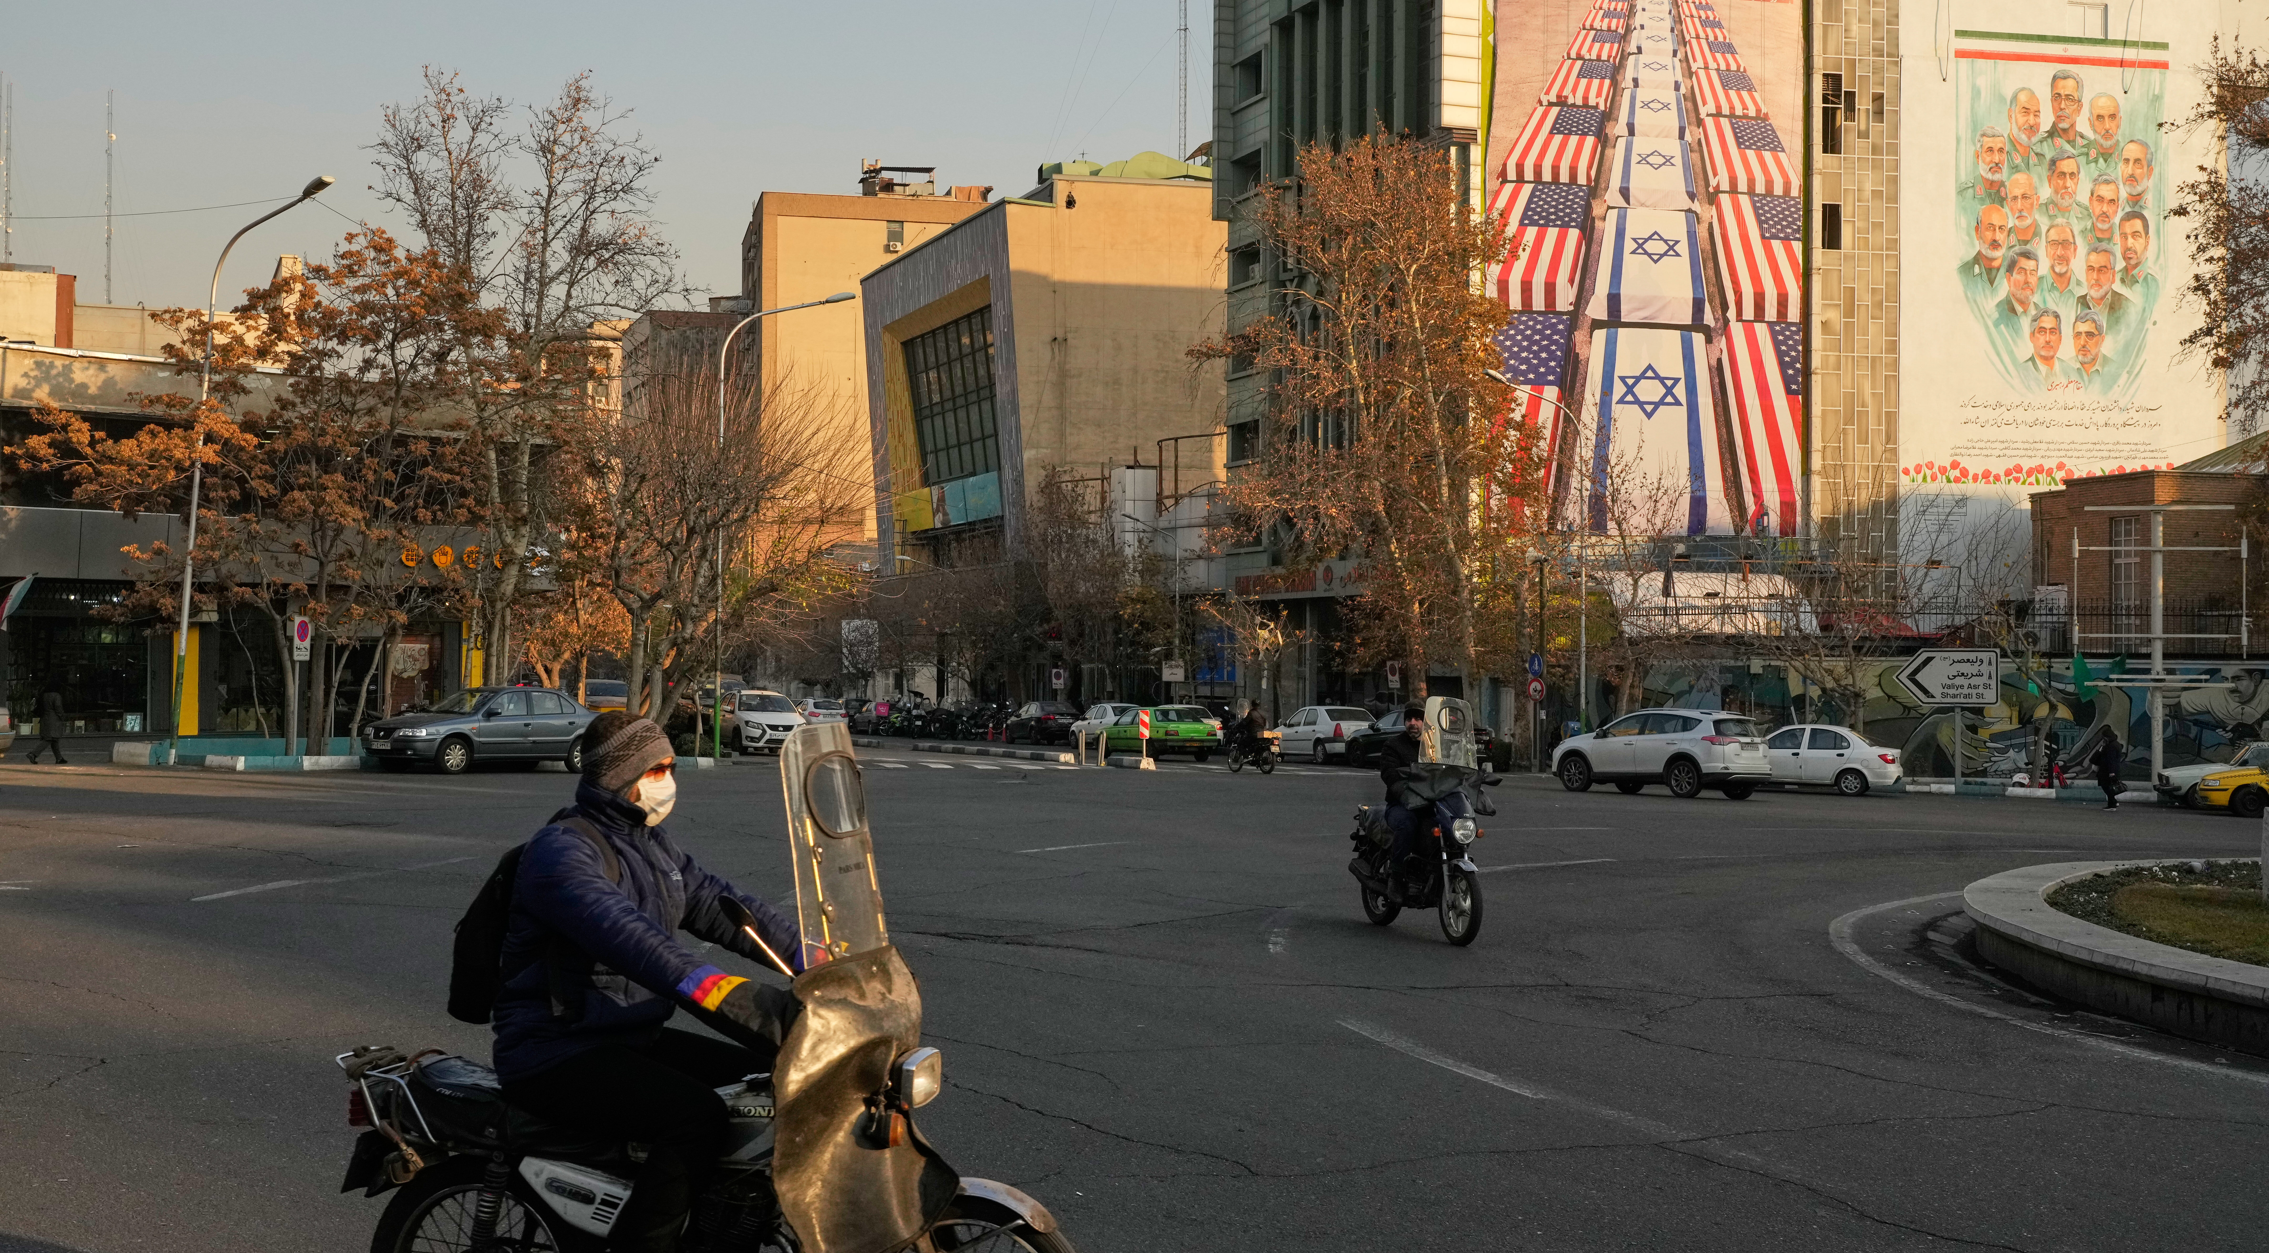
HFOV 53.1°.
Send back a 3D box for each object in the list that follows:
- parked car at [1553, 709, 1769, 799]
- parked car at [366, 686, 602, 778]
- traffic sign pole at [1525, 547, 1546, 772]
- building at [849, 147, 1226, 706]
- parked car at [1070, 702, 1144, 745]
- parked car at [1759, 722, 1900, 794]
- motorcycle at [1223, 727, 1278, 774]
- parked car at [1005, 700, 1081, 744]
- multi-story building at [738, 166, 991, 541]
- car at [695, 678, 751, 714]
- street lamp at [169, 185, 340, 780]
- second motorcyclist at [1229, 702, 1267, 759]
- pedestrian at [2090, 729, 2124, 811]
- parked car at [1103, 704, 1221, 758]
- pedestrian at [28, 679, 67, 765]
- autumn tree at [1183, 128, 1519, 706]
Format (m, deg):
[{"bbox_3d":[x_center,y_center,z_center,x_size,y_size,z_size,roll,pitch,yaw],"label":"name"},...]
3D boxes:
[{"bbox_3d":[10.450,2.530,45.300,1.845,1.690,4.600,2,-2,-40],"label":"parked car"},{"bbox_3d":[-11.540,1.860,40.800,1.730,1.460,4.500,0,-1,36],"label":"parked car"},{"bbox_3d":[9.780,0.800,55.200,0.500,5.450,0.420,0,-2,17],"label":"traffic sign pole"},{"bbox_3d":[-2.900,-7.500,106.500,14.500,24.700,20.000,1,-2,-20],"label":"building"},{"bbox_3d":[-0.620,3.090,70.300,1.700,1.450,4.350,1,-1,-21],"label":"parked car"},{"bbox_3d":[14.840,2.914,50.200,4.100,1.480,1.660,0,-2,22],"label":"parked car"},{"bbox_3d":[2.660,2.720,50.900,0.750,1.150,1.980,2,-2,-33],"label":"motorcycle"},{"bbox_3d":[-3.000,3.150,75.300,1.750,1.440,4.500,1,-2,-23],"label":"parked car"},{"bbox_3d":[-15.400,-10.400,141.000,17.000,31.800,16.000,1,-2,-14],"label":"multi-story building"},{"bbox_3d":[-12.353,2.418,68.000,1.720,1.600,4.400,1,-1,-18],"label":"car"},{"bbox_3d":[-15.891,-2.806,40.800,3.300,10.600,0.400,0,-1,26],"label":"street lamp"},{"bbox_3d":[2.600,2.300,50.800,0.620,1.280,0.800,2,-2,-33],"label":"second motorcyclist"},{"bbox_3d":[18.444,2.689,43.000,0.550,1.620,0.550,1,-1,-3],"label":"pedestrian"},{"bbox_3d":[0.600,2.820,59.500,1.700,1.410,4.400,1,-1,-24],"label":"parked car"},{"bbox_3d":[-19.972,1.701,41.700,0.650,1.660,0.520,1,-1,6],"label":"pedestrian"},{"bbox_3d":[5.958,-4.822,62.000,8.800,17.100,8.200,1,-1,0],"label":"autumn tree"}]

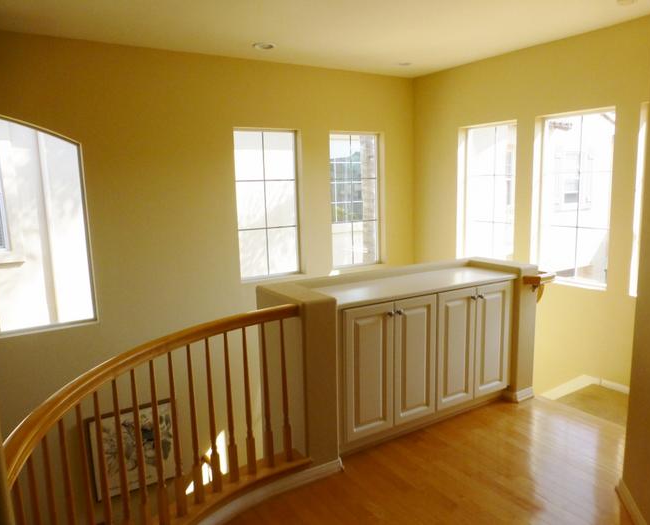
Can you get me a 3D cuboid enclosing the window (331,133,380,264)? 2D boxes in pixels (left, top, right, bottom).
[{"bbox_3d":[0.359,-0.716,5.663,0.740,1.530,0.100,-7,10,-30],"label":"window"}]

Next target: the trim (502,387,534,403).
[{"bbox_3d":[1.422,0.954,3.533,0.190,0.075,0.100,-7,10,-30],"label":"trim"}]

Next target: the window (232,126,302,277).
[{"bbox_3d":[-0.589,-0.606,5.122,0.740,1.530,0.100,-7,10,-30],"label":"window"}]

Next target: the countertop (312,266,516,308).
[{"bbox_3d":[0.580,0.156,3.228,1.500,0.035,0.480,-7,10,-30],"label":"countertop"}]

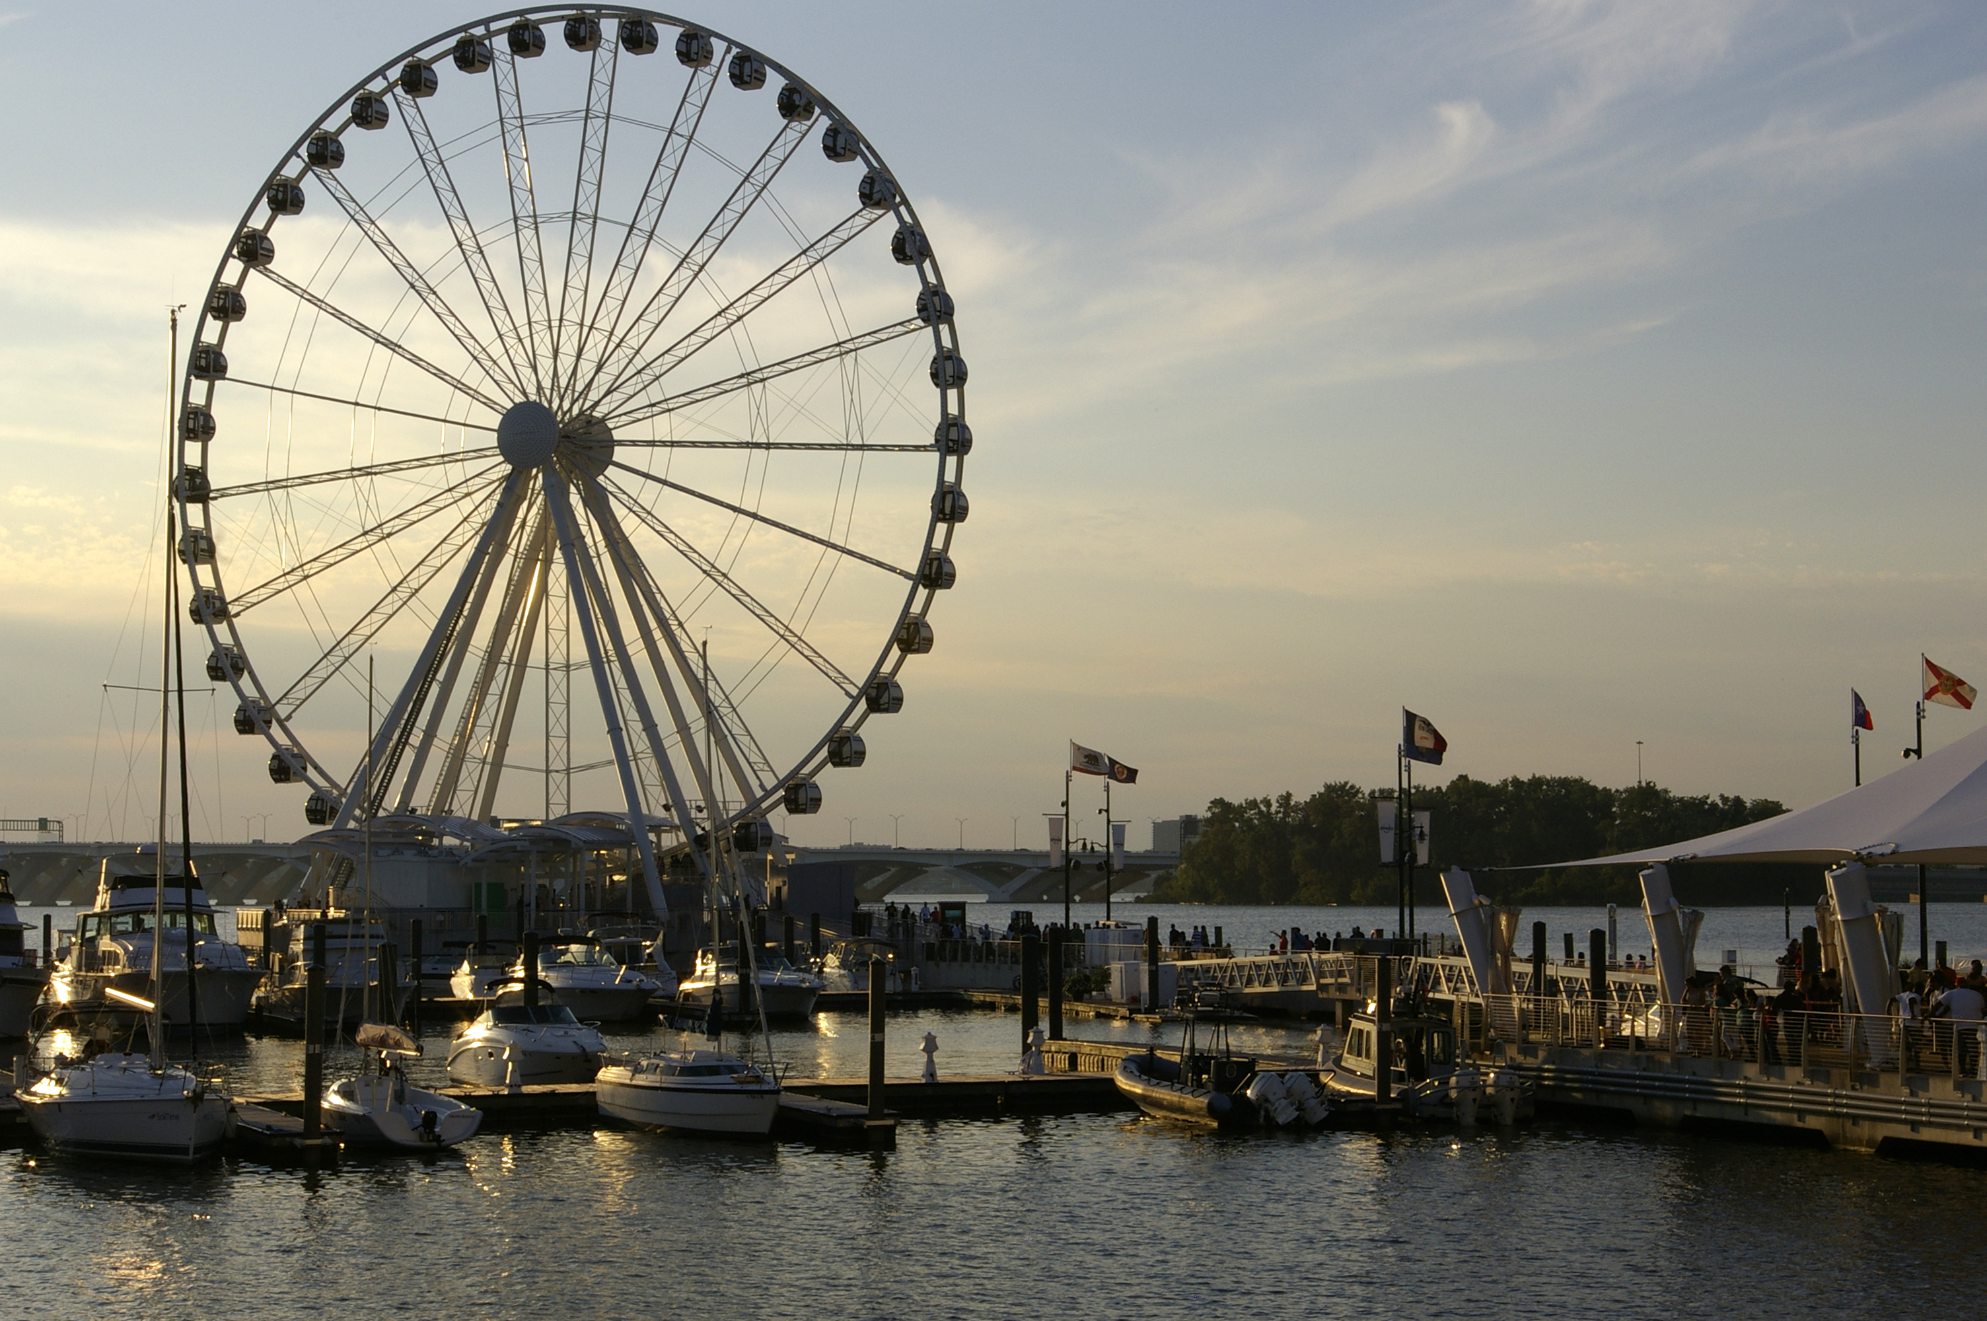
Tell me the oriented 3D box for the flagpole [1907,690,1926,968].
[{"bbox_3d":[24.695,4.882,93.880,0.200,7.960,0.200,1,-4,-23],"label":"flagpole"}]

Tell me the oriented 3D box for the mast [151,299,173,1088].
[{"bbox_3d":[-16.307,0.514,69.542,0.170,15.040,0.220,2,-4,-25],"label":"mast"}]

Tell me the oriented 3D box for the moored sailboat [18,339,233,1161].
[{"bbox_3d":[-16.700,1.784,69.135,3.300,15.700,9.500,2,-4,-26],"label":"moored sailboat"}]

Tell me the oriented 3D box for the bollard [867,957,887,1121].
[{"bbox_3d":[-2.275,7.499,69.409,0.320,3.360,0.320,1,-4,-23],"label":"bollard"}]

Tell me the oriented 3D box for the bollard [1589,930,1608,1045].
[{"bbox_3d":[18.091,9.840,105.586,0.420,3.500,0.420,0,-4,0],"label":"bollard"}]

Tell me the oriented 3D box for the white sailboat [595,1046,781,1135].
[{"bbox_3d":[-6.090,9.092,75.347,2.390,1.750,7.850,2,-4,-27],"label":"white sailboat"}]

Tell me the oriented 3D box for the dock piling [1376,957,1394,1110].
[{"bbox_3d":[8.743,8.374,79.026,0.340,3.513,0.340,0,-4,0],"label":"dock piling"}]

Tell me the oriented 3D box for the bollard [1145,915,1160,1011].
[{"bbox_3d":[6.066,11.599,134.533,0.390,3.710,0.390,0,-4,0],"label":"bollard"}]

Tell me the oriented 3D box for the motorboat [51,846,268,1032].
[{"bbox_3d":[-32.717,10.815,137.308,4.800,6.600,14.000,2,-4,-27],"label":"motorboat"}]

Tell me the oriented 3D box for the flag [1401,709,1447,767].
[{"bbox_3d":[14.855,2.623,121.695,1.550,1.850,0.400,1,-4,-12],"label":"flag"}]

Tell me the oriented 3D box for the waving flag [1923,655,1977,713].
[{"bbox_3d":[26.778,0.647,98.661,1.500,1.500,0.300,0,-4,-6],"label":"waving flag"}]

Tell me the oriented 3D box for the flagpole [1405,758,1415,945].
[{"bbox_3d":[16.984,8.254,143.767,0.180,8.550,0.180,0,-4,0],"label":"flagpole"}]

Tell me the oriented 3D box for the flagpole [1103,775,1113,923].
[{"bbox_3d":[5.302,9.342,162.888,0.190,7.940,0.190,1,-4,-23],"label":"flagpole"}]

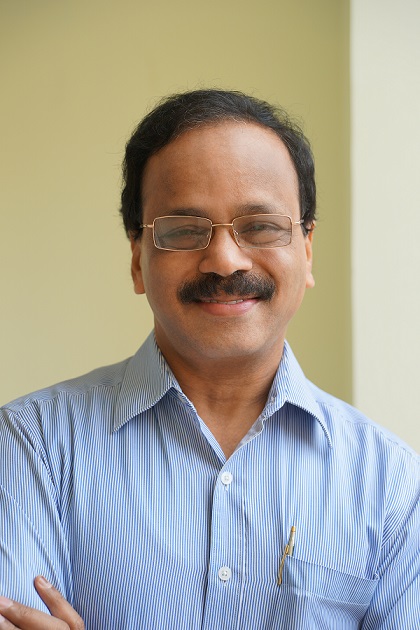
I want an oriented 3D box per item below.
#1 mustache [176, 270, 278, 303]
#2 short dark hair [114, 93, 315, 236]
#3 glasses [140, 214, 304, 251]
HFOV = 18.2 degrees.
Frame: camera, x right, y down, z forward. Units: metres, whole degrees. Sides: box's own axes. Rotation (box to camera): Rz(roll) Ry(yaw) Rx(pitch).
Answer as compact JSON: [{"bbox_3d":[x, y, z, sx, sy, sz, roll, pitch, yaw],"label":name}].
[{"bbox_3d":[0.015,-0.024,1.137,0.084,0.030,0.030,-1,-2,-3],"label":"mustache"},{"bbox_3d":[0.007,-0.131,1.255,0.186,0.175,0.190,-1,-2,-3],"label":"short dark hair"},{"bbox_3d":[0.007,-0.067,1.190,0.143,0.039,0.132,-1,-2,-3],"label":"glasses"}]

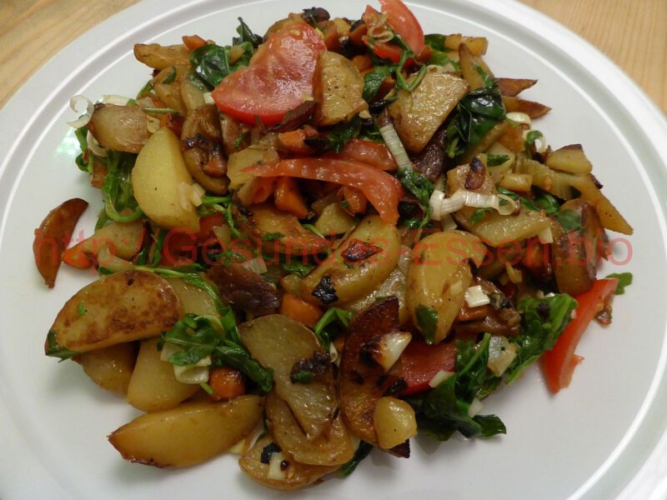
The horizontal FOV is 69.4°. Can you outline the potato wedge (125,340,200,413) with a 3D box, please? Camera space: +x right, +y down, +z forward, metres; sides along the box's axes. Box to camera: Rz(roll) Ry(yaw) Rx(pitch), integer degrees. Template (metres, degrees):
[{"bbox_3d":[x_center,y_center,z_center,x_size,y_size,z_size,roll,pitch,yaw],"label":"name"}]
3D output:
[{"bbox_3d":[-0.053,0.037,0.158,0.022,0.019,0.034,23,63,11],"label":"potato wedge"}]

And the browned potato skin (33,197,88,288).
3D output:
[{"bbox_3d":[-0.106,-0.002,0.187,0.012,0.010,0.037,5,61,2],"label":"browned potato skin"}]

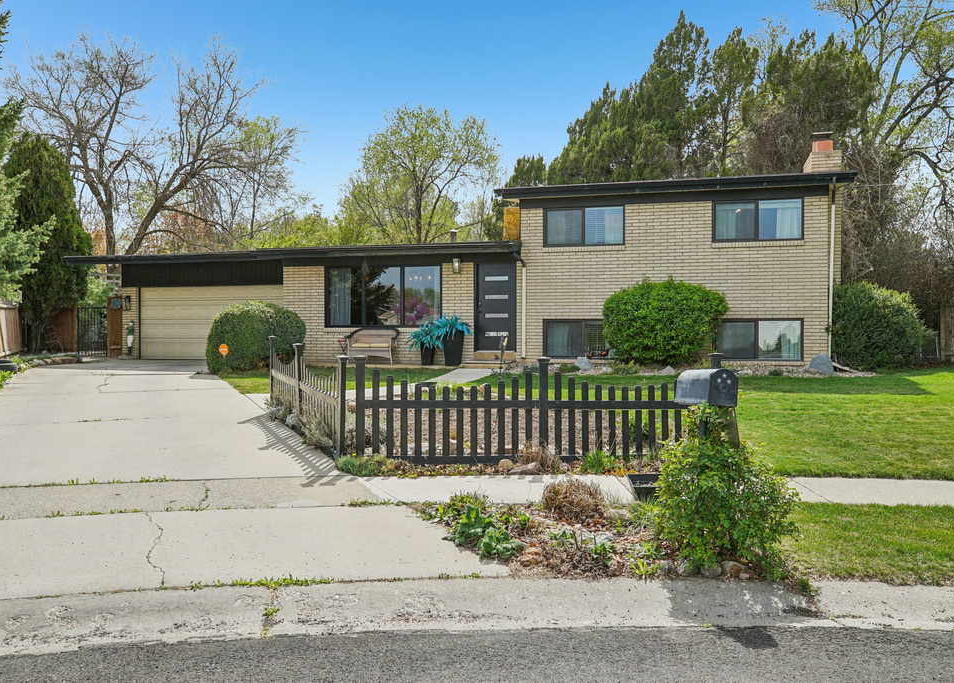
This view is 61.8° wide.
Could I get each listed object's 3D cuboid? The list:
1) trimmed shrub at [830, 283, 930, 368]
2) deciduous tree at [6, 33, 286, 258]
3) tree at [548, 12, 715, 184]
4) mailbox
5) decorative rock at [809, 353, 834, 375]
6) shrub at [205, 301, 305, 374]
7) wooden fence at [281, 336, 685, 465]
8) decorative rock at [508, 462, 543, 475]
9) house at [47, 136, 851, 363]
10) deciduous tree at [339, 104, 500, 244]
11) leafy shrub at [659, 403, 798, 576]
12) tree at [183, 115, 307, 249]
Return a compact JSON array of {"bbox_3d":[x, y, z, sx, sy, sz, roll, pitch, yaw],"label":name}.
[{"bbox_3d":[8.591,-0.299,17.000,2.050,1.860,1.950,0,1,16],"label":"trimmed shrub"},{"bbox_3d":[-13.281,-6.069,31.918,11.330,12.687,9.630,0,1,0],"label":"deciduous tree"},{"bbox_3d":[5.622,-5.835,28.921,6.117,12.283,5.505,0,1,0],"label":"tree"},{"bbox_3d":[1.556,0.302,5.380,0.195,0.240,0.510,3,1,-9],"label":"mailbox"},{"bbox_3d":[6.920,0.442,16.000,0.480,0.440,0.400,0,1,16],"label":"decorative rock"},{"bbox_3d":[-4.867,-0.066,17.500,2.080,1.550,1.900,0,1,16],"label":"shrub"},{"bbox_3d":[-0.190,0.616,10.059,5.417,1.326,3.768,0,1,-6],"label":"wooden fence"},{"bbox_3d":[0.486,1.299,8.150,0.330,0.130,0.200,0,1,0],"label":"decorative rock"},{"bbox_3d":[-0.490,-2.167,22.737,19.450,5.380,9.000,0,1,16],"label":"house"},{"bbox_3d":[-2.746,-5.608,37.924,7.633,11.394,7.252,0,1,0],"label":"deciduous tree"},{"bbox_3d":[1.683,0.961,5.350,0.940,1.070,0.860,0,1,0],"label":"leafy shrub"},{"bbox_3d":[-11.629,-5.666,39.923,6.227,11.464,5.916,0,1,0],"label":"tree"}]

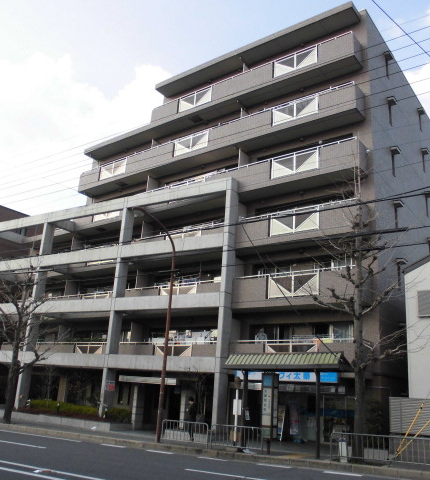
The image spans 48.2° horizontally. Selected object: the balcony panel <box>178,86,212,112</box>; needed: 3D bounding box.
[{"bbox_3d":[-1.183,-8.549,29.494,2.580,1.030,0.070,-9,-21,36],"label":"balcony panel"}]

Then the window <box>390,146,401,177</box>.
[{"bbox_3d":[9.119,-3.954,24.179,0.350,1.400,0.620,-9,-20,36],"label":"window"}]

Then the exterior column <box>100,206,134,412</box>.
[{"bbox_3d":[-5.112,3.637,25.329,0.350,11.050,0.620,-7,-19,32],"label":"exterior column"}]

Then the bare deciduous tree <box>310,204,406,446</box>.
[{"bbox_3d":[4.810,2.825,16.208,3.200,8.500,3.000,-7,-19,32],"label":"bare deciduous tree"}]

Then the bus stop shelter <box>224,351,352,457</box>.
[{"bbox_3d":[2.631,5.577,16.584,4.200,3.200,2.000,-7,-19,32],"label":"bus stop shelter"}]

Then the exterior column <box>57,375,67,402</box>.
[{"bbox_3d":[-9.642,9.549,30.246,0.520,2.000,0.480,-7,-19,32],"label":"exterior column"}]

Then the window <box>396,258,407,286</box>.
[{"bbox_3d":[8.945,1.562,23.057,0.280,1.400,0.550,-9,-21,36],"label":"window"}]

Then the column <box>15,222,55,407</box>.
[{"bbox_3d":[-10.800,4.364,28.927,0.350,11.200,0.620,-7,-19,32],"label":"column"}]

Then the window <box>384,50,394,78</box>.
[{"bbox_3d":[9.306,-9.302,25.589,0.350,1.400,0.620,-9,-20,36],"label":"window"}]

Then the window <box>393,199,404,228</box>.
[{"bbox_3d":[8.979,-1.217,23.398,0.350,1.400,0.620,-9,-20,36],"label":"window"}]

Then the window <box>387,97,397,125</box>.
[{"bbox_3d":[9.433,-6.879,25.546,0.280,1.400,0.550,-9,-21,36],"label":"window"}]

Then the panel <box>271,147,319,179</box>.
[{"bbox_3d":[3.959,-3.745,23.775,2.580,1.030,0.070,-9,-21,36],"label":"panel"}]

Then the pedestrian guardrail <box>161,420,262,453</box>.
[{"bbox_3d":[-0.195,6.936,16.961,4.150,0.800,0.060,-6,-19,30],"label":"pedestrian guardrail"}]

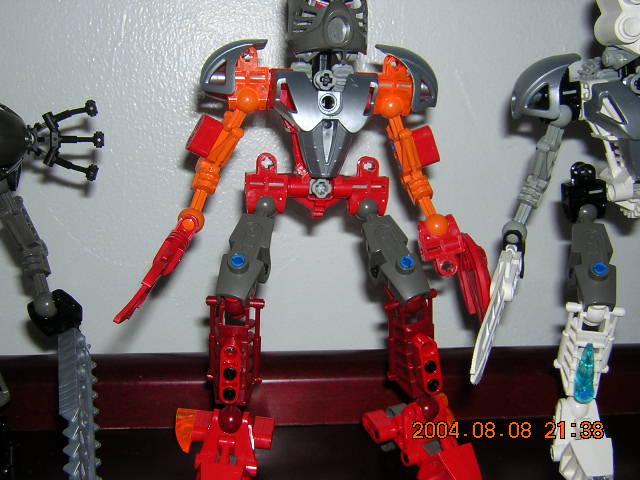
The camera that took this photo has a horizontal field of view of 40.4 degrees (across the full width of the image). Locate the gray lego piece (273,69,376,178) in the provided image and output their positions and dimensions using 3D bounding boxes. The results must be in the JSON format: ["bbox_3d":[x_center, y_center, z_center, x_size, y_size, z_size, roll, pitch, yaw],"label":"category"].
[{"bbox_3d":[0.002,-0.045,0.338,0.040,0.042,0.018,1,5,0],"label":"gray lego piece"}]

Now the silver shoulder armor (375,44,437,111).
[{"bbox_3d":[0.034,-0.064,0.343,0.025,0.025,0.024,0,5,0],"label":"silver shoulder armor"}]

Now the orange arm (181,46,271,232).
[{"bbox_3d":[-0.038,-0.040,0.342,0.024,0.074,0.018,22,5,0],"label":"orange arm"}]

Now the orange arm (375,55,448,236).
[{"bbox_3d":[0.036,-0.037,0.342,0.021,0.072,0.018,-18,5,0],"label":"orange arm"}]

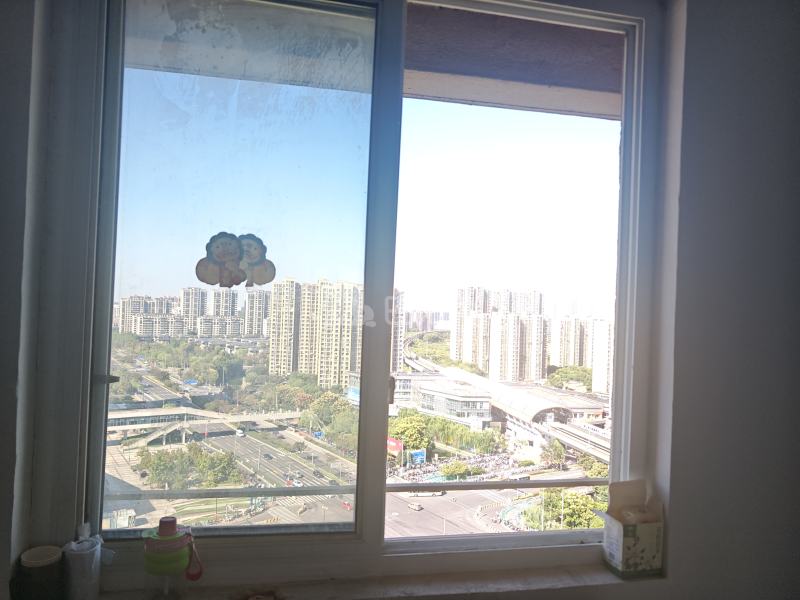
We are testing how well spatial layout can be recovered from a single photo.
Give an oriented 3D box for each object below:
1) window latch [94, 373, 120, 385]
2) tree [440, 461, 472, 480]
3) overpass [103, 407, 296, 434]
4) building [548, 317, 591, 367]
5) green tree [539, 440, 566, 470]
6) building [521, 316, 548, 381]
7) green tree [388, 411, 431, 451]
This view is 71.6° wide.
[{"bbox_3d":[-0.686,0.184,1.300,0.054,0.025,0.025,2,-1,-11],"label":"window latch"},{"bbox_3d":[17.929,54.476,179.291,9.000,5.600,8.500,2,-1,0],"label":"tree"},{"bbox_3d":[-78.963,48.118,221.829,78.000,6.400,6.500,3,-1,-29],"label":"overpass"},{"bbox_3d":[147.701,40.871,481.571,31.000,51.000,14.000,3,-1,-18],"label":"building"},{"bbox_3d":[54.049,54.219,195.315,8.800,10.200,8.800,2,-1,0],"label":"green tree"},{"bbox_3d":[104.203,37.421,427.590,16.500,53.000,12.500,3,-1,-18],"label":"building"},{"bbox_3d":[3.393,49.977,207.347,14.500,14.000,13.500,2,-1,0],"label":"green tree"}]

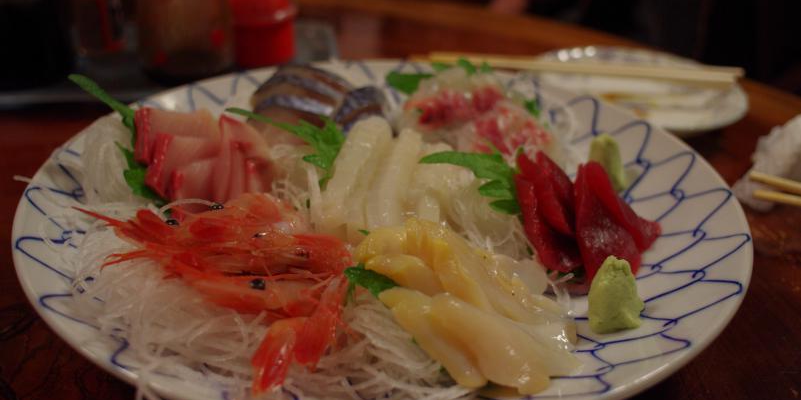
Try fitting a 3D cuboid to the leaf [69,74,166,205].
[{"bbox_3d":[-0.138,-0.029,0.343,0.035,0.018,0.078,-39,71,-13],"label":"leaf"}]

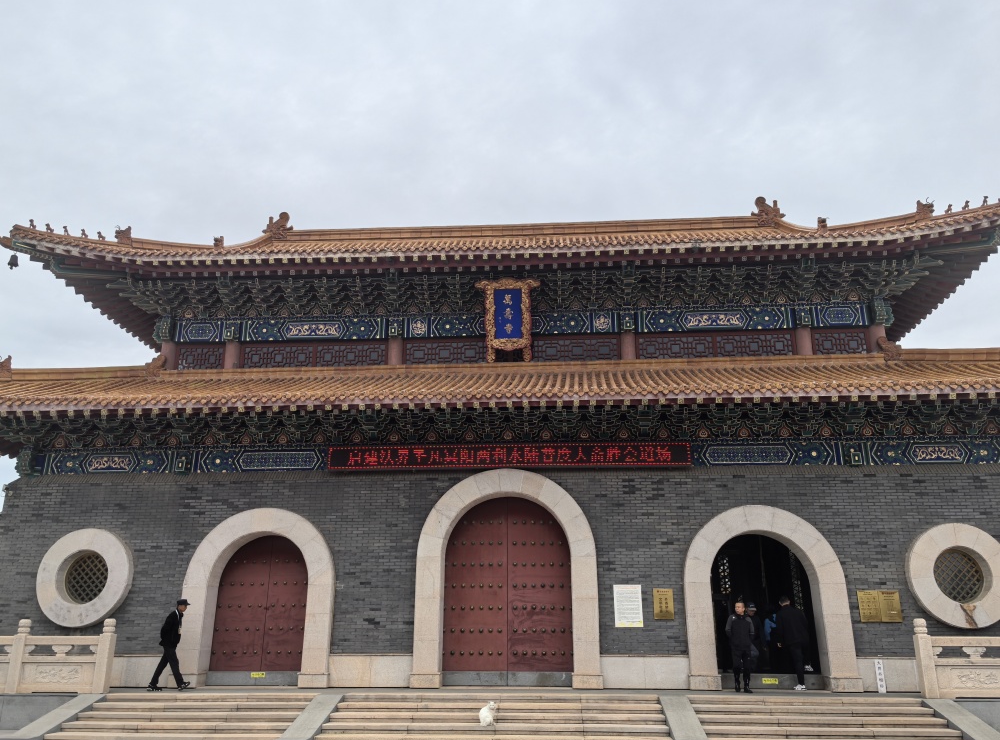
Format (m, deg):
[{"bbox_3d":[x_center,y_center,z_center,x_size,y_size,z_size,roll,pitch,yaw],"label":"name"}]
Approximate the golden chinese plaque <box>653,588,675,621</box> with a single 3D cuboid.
[{"bbox_3d":[3.389,4.839,16.118,0.392,0.607,0.030,-1,-17,4],"label":"golden chinese plaque"}]

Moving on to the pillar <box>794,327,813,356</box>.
[{"bbox_3d":[7.787,-0.637,19.893,0.399,0.847,0.399,-1,-17,4],"label":"pillar"}]

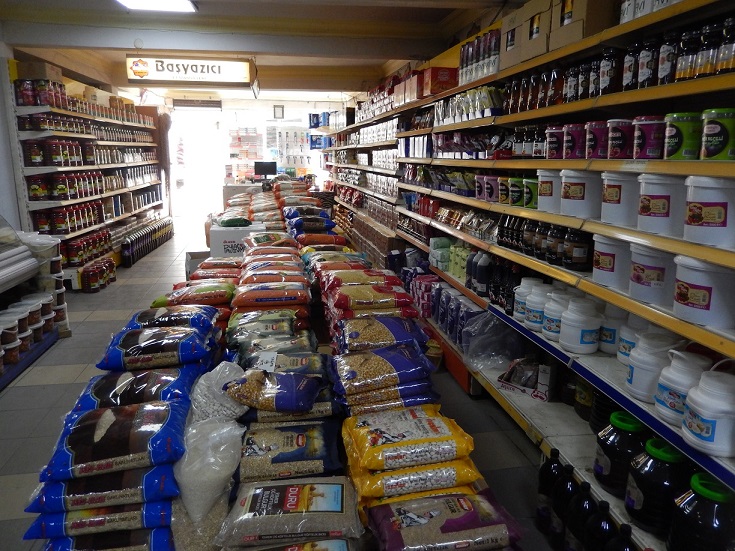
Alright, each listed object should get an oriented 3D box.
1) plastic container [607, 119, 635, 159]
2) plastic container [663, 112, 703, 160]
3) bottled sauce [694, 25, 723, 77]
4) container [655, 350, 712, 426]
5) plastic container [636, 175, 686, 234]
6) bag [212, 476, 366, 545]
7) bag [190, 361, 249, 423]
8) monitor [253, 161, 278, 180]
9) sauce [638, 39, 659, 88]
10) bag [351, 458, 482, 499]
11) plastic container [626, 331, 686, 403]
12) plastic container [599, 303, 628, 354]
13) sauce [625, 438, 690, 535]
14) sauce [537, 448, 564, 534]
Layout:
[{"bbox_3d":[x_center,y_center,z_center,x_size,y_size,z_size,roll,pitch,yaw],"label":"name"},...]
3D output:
[{"bbox_3d":[1.091,-0.580,2.266,0.116,0.166,0.116,-12,17,-42],"label":"plastic container"},{"bbox_3d":[1.161,-0.503,1.932,0.116,0.166,0.116,-3,13,-14],"label":"plastic container"},{"bbox_3d":[1.015,-0.660,1.571,0.068,0.146,0.068,-9,16,-36],"label":"bottled sauce"},{"bbox_3d":[1.075,0.372,1.781,0.174,0.205,0.174,-9,16,-36],"label":"container"},{"bbox_3d":[1.042,-0.254,1.858,0.170,0.203,0.170,-8,15,-33],"label":"plastic container"},{"bbox_3d":[-0.248,0.735,1.673,0.420,0.085,0.270,-2,13,-9],"label":"bag"},{"bbox_3d":[-0.512,0.418,1.850,0.220,0.210,0.200,-2,13,-9],"label":"bag"},{"bbox_3d":[-1.947,-2.003,10.200,0.420,0.370,0.180,-2,13,-9],"label":"monitor"},{"bbox_3d":[0.943,-0.710,1.806,0.068,0.176,0.068,-1,13,-10],"label":"sauce"},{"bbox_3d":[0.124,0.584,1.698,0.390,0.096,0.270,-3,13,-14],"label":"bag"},{"bbox_3d":[1.034,0.326,1.907,0.172,0.205,0.172,3,13,10],"label":"plastic container"},{"bbox_3d":[1.268,0.263,2.703,0.190,0.239,0.190,-5,14,-23],"label":"plastic container"},{"bbox_3d":[0.961,0.688,1.746,0.178,0.270,0.178,-1,13,-10],"label":"sauce"},{"bbox_3d":[0.795,0.922,2.289,0.115,0.366,0.115,-8,15,-31],"label":"sauce"}]

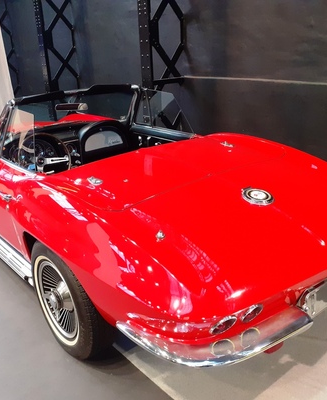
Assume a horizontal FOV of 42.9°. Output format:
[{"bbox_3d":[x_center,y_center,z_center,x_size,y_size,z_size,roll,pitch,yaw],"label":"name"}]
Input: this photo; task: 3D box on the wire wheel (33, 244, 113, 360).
[{"bbox_3d":[-0.482,0.491,2.211,0.200,0.670,0.670,-17,25,-37],"label":"wire wheel"}]

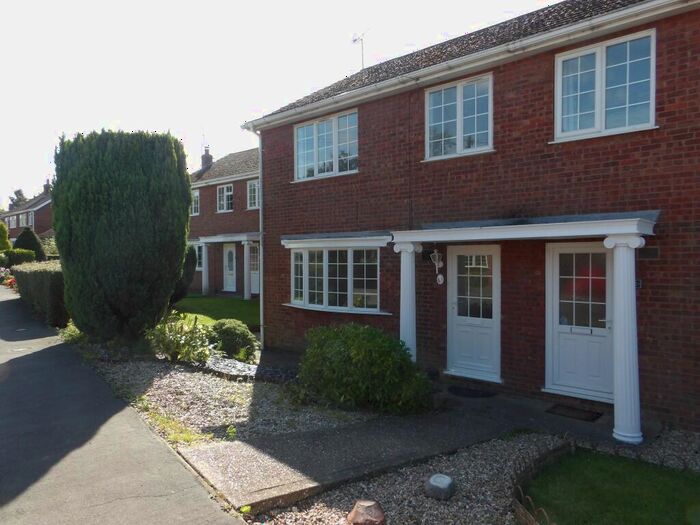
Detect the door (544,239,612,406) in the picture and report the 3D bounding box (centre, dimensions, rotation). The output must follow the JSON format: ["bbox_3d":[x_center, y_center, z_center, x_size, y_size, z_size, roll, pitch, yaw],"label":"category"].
[{"bbox_3d":[3.123,0.784,6.582,0.930,2.080,0.110,0,1,41],"label":"door"}]

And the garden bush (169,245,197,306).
[{"bbox_3d":[-5.760,0.420,16.300,1.250,2.150,1.250,-1,1,-19],"label":"garden bush"}]

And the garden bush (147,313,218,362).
[{"bbox_3d":[-3.244,1.443,9.400,1.350,0.970,1.250,-1,1,-19],"label":"garden bush"}]

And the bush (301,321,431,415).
[{"bbox_3d":[0.240,1.456,7.500,2.050,1.180,1.750,0,1,40],"label":"bush"}]

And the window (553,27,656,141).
[{"bbox_3d":[3.309,-2.279,6.361,1.220,1.200,0.110,0,1,41],"label":"window"}]

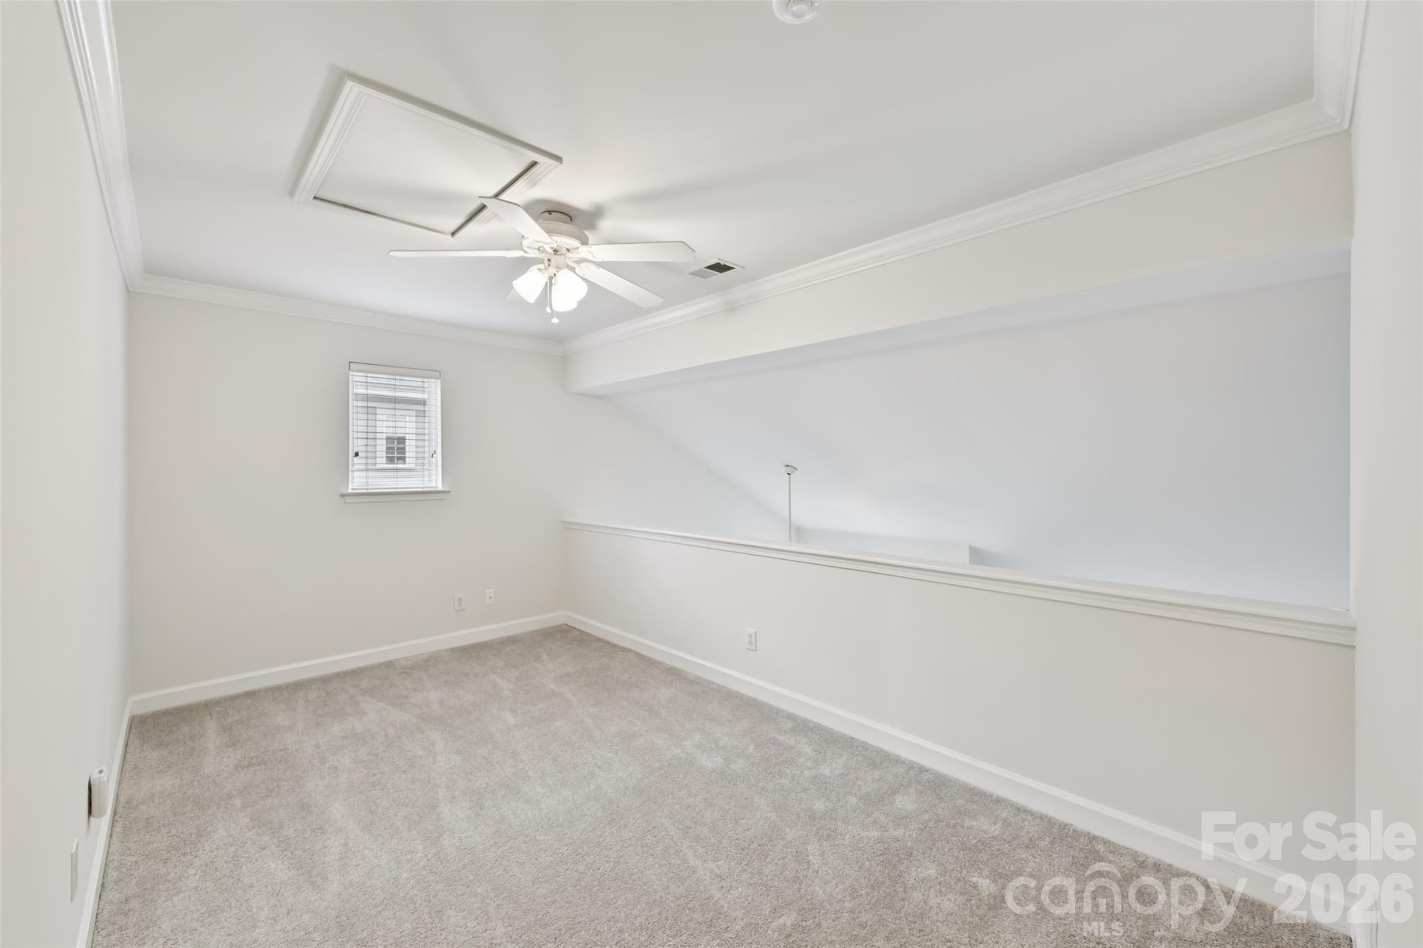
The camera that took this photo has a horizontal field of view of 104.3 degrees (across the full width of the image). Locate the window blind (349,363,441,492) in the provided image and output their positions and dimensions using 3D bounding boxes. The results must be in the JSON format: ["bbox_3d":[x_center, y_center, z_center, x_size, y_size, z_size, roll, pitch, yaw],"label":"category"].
[{"bbox_3d":[-2.246,-0.319,3.950,0.587,0.875,0.080,-1,1,-44],"label":"window blind"}]

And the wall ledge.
[{"bbox_3d":[0.315,0.445,3.248,0.167,0.076,4.518,-1,1,-44],"label":"wall ledge"}]

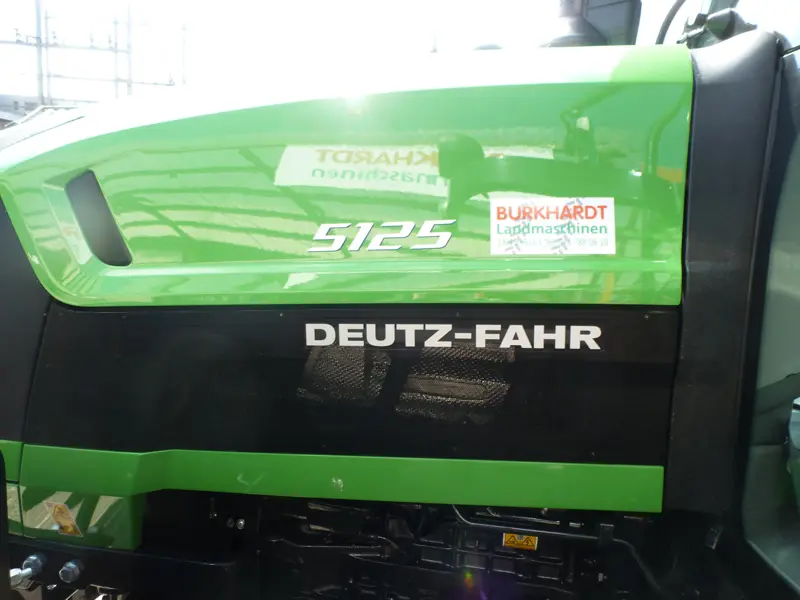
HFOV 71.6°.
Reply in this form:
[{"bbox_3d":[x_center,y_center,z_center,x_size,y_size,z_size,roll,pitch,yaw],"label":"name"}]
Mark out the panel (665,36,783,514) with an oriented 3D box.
[{"bbox_3d":[0.539,-0.037,0.989,0.129,0.792,0.140,3,5,9],"label":"panel"}]

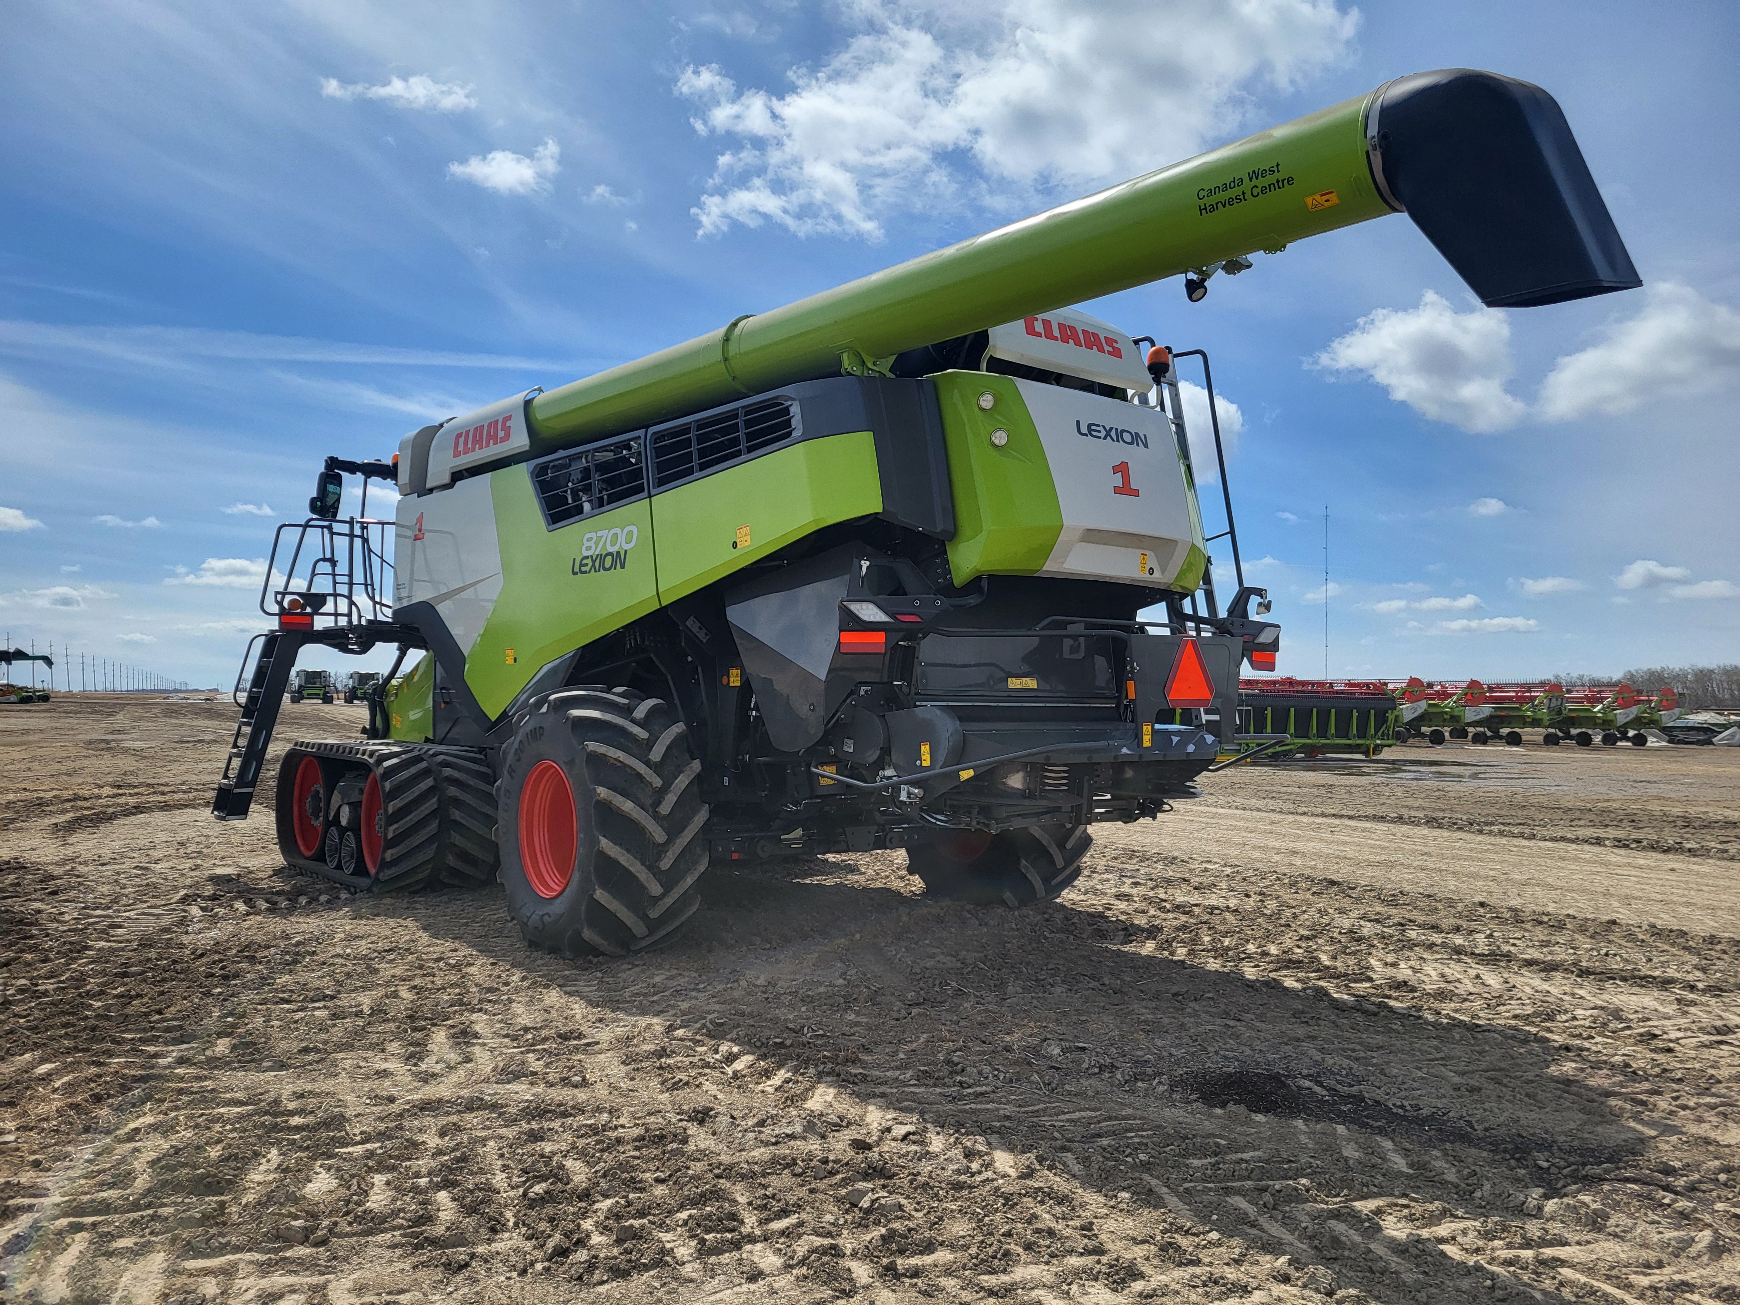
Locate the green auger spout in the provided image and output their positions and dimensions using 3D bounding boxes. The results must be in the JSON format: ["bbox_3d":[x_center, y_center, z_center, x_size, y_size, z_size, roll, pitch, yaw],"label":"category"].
[{"bbox_3d":[-0.187,-1.478,6.905,0.460,0.860,7.700,2,-3,-40],"label":"green auger spout"}]

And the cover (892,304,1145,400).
[{"bbox_3d":[0.850,-1.725,7.751,1.320,0.600,1.050,2,-3,-39],"label":"cover"}]

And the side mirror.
[{"bbox_3d":[-4.974,-1.433,11.992,0.160,0.460,0.280,-1,-3,40],"label":"side mirror"}]

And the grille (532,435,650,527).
[{"bbox_3d":[-1.861,-1.103,8.704,0.080,0.500,1.600,2,-3,-39],"label":"grille"}]

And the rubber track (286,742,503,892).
[{"bbox_3d":[-4.121,1.315,11.043,0.890,1.140,2.780,2,-3,-39],"label":"rubber track"}]

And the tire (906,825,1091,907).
[{"bbox_3d":[0.971,1.143,10.136,0.720,1.620,1.620,2,-3,-39],"label":"tire"}]

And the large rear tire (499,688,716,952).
[{"bbox_3d":[-1.658,1.035,7.986,0.720,1.620,1.620,2,-3,-39],"label":"large rear tire"}]

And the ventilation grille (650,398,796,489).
[{"bbox_3d":[-0.864,-1.155,7.492,0.080,0.380,1.500,2,-3,-39],"label":"ventilation grille"}]

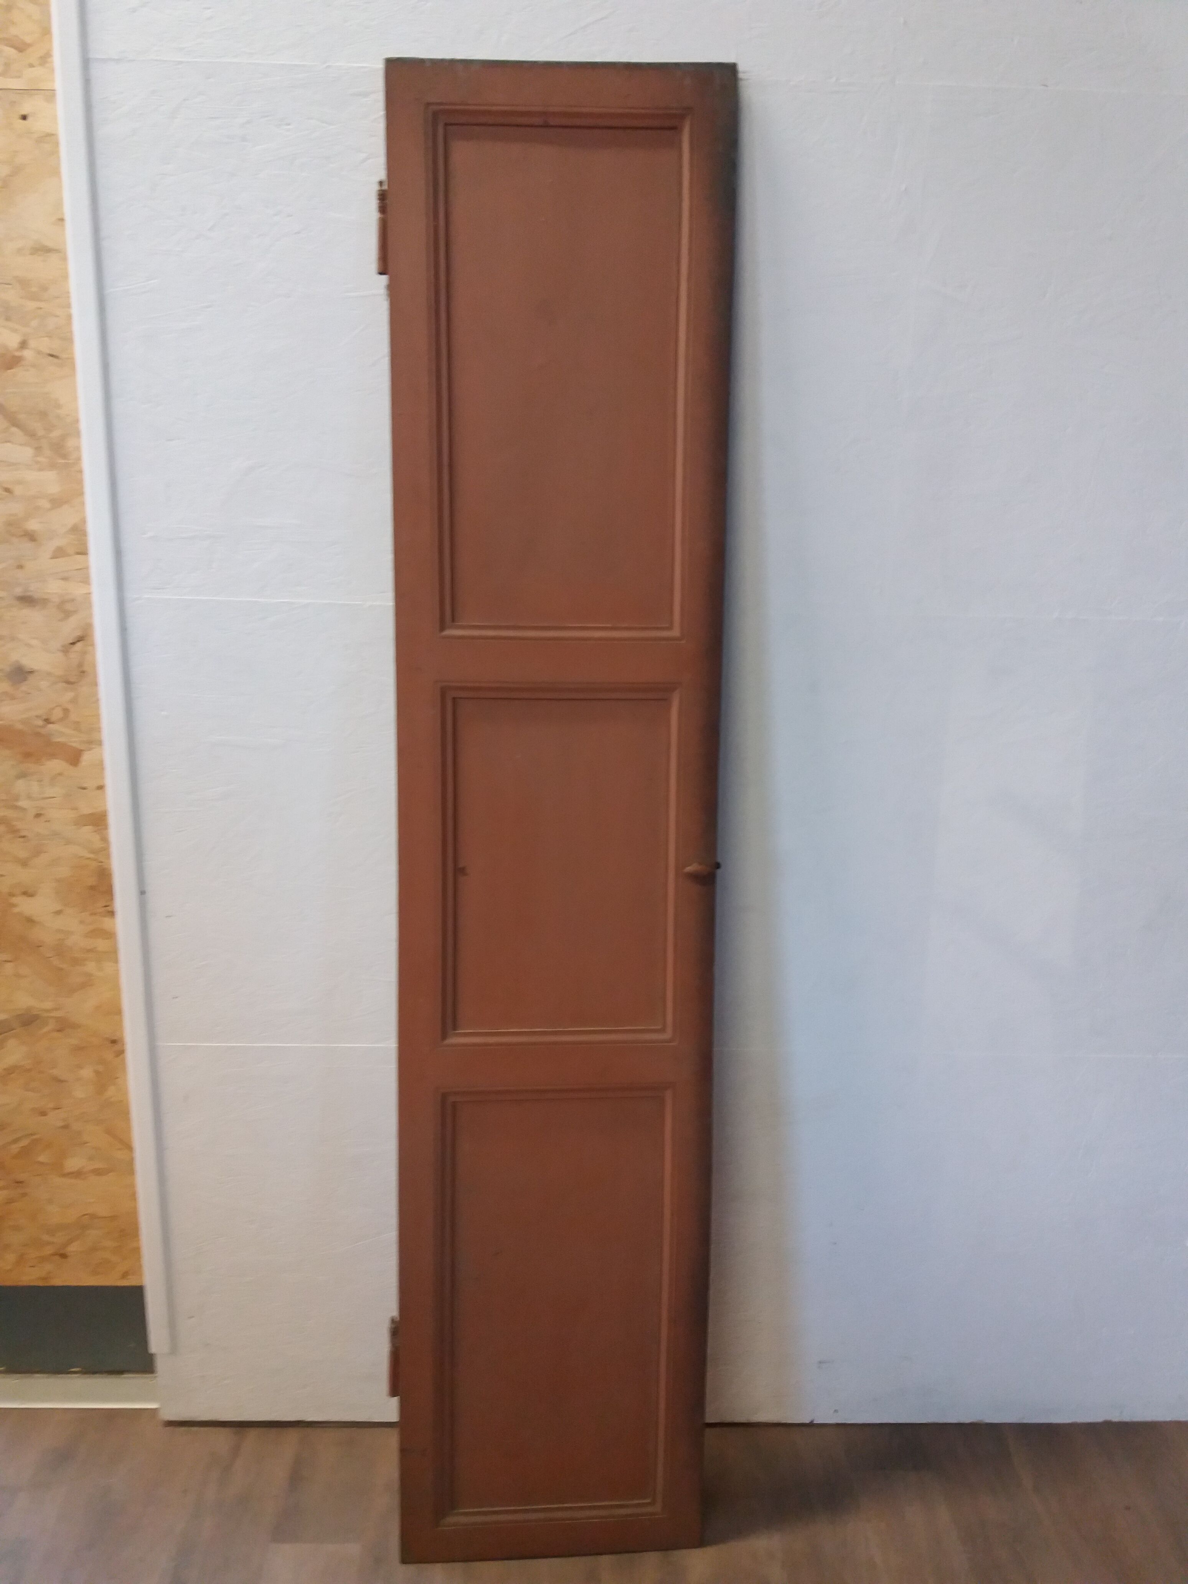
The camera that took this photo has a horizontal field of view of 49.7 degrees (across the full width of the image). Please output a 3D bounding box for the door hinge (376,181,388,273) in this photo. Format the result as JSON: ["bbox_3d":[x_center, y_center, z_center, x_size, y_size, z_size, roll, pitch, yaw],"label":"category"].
[{"bbox_3d":[-0.263,-0.705,1.600,0.015,0.113,0.017,0,8,-3],"label":"door hinge"}]

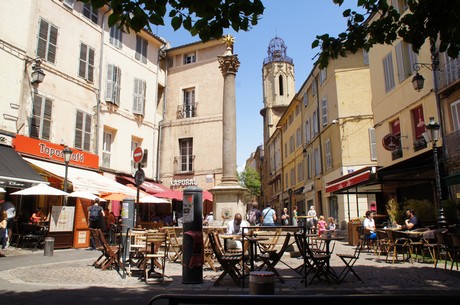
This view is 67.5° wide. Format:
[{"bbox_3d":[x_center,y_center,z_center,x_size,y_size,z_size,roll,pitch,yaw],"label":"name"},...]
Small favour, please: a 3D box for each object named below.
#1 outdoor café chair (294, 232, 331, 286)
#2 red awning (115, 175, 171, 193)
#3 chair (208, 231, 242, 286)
[{"bbox_3d":[1.464,1.812,6.017,0.510,0.850,0.440,1,-10,-5],"label":"outdoor café chair"},{"bbox_3d":[-4.685,2.035,20.720,2.000,1.000,4.153,-4,-11,20],"label":"red awning"},{"bbox_3d":[-0.072,1.827,6.048,0.510,0.850,0.440,-2,-10,7],"label":"chair"}]

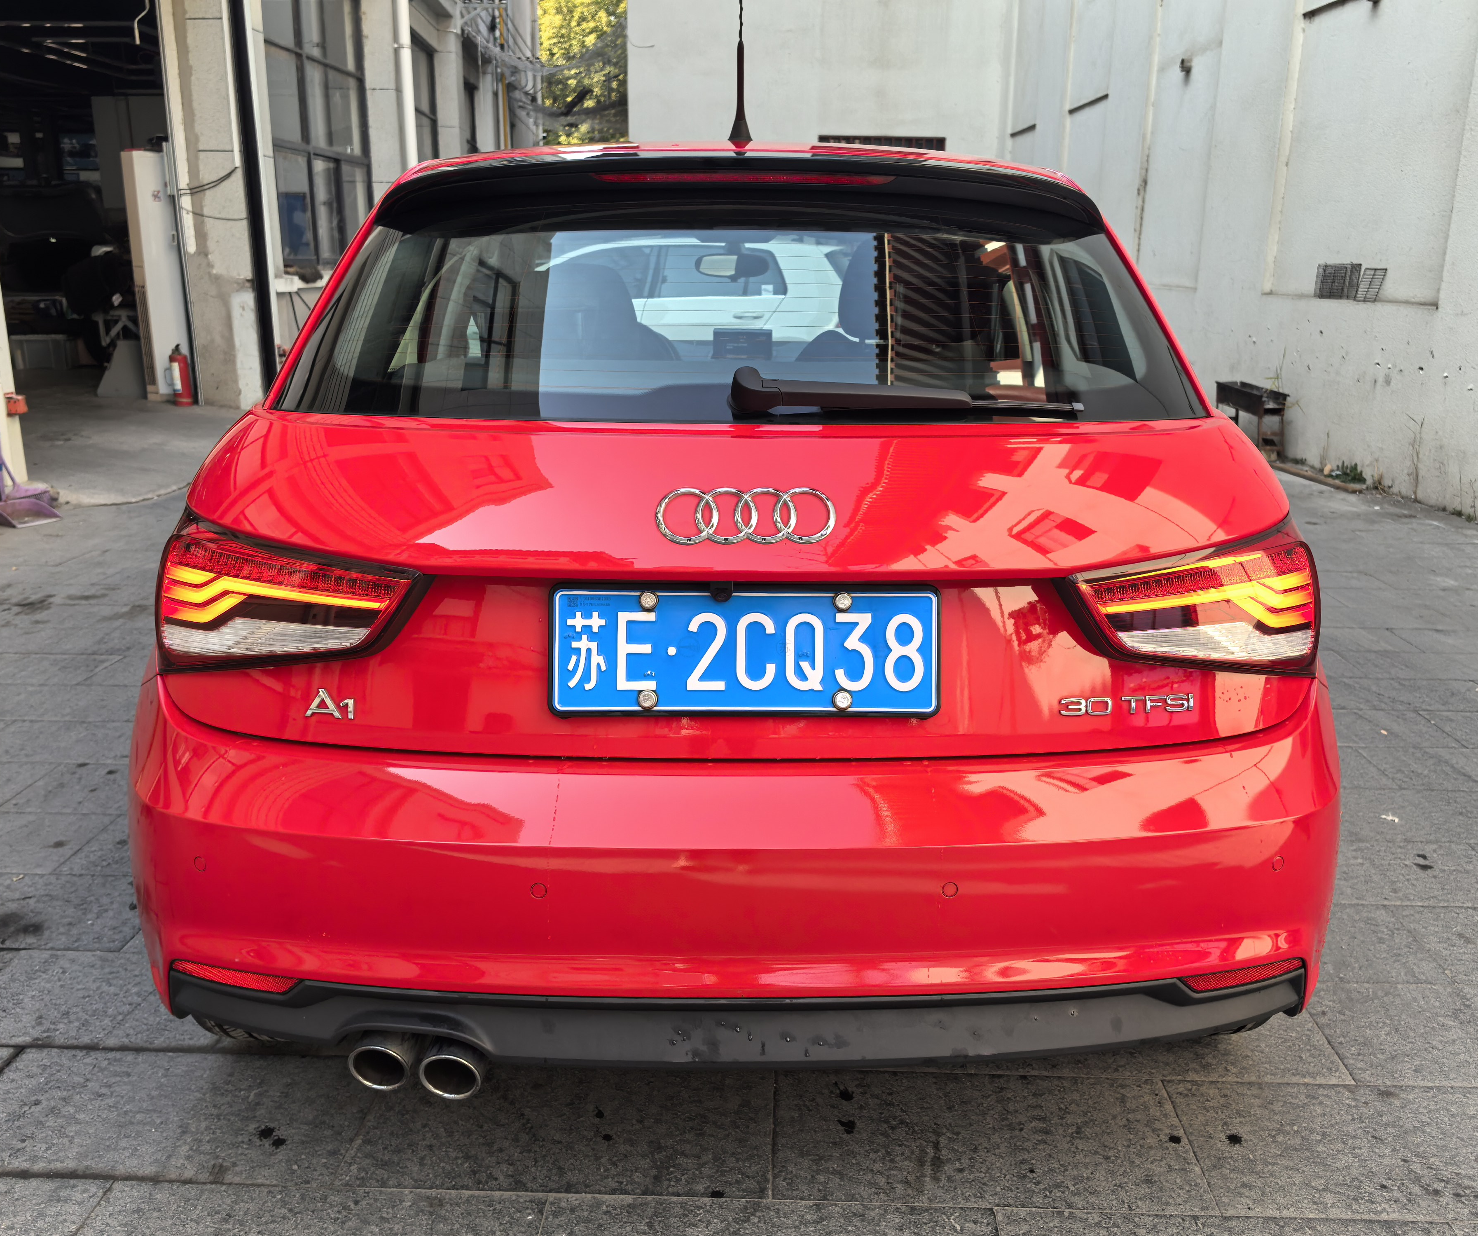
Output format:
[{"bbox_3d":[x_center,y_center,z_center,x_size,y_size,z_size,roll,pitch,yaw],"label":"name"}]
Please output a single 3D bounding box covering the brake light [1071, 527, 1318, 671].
[{"bbox_3d":[0.585,0.001,1.637,0.400,0.175,0.170,-5,16,-20],"label":"brake light"}]

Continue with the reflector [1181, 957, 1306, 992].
[{"bbox_3d":[0.642,0.455,1.637,0.200,0.040,0.036,-4,16,-17],"label":"reflector"}]

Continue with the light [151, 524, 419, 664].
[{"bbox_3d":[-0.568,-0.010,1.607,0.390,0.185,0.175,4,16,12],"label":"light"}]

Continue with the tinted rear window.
[{"bbox_3d":[0.002,-0.385,1.632,1.140,0.090,0.400,0,60,0],"label":"tinted rear window"}]

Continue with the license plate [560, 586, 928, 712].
[{"bbox_3d":[0.007,0.038,1.477,0.450,0.150,0.015,0,1,0],"label":"license plate"}]

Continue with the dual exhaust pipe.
[{"bbox_3d":[-0.394,0.528,1.620,0.160,0.085,0.140,0,15,0],"label":"dual exhaust pipe"}]

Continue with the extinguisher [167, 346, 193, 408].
[{"bbox_3d":[-4.592,-2.001,10.524,0.155,0.510,0.165,6,16,19],"label":"extinguisher"}]

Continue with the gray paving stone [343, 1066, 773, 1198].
[{"bbox_3d":[-0.254,0.768,1.910,0.603,0.040,0.294,1,15,2],"label":"gray paving stone"}]

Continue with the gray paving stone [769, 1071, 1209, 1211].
[{"bbox_3d":[0.354,0.778,1.888,0.600,0.040,0.300,1,15,2],"label":"gray paving stone"}]

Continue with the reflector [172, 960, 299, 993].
[{"bbox_3d":[-0.642,0.456,1.637,0.200,0.040,0.036,5,16,17],"label":"reflector"}]

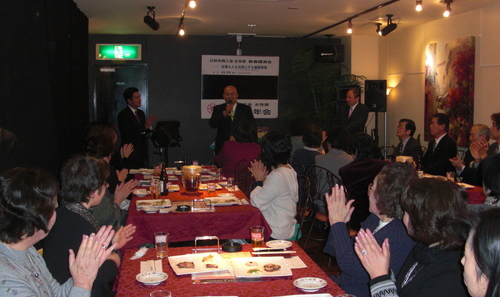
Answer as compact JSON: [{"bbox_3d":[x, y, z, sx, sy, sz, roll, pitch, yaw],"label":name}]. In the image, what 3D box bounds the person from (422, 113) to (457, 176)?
[{"bbox_3d":[1.877,0.333,5.586,0.720,1.370,0.460,-1,5,-13],"label":"person"}]

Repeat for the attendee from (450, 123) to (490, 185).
[{"bbox_3d":[2.067,0.404,5.140,0.720,1.310,0.470,-1,5,-13],"label":"attendee"}]

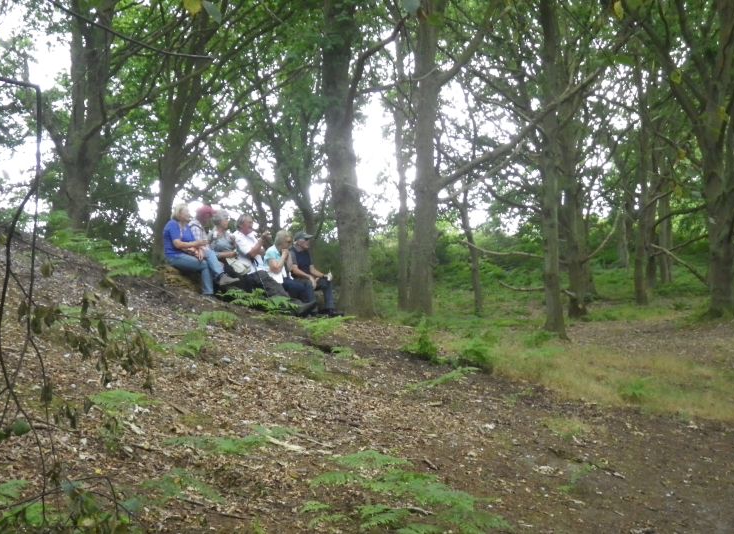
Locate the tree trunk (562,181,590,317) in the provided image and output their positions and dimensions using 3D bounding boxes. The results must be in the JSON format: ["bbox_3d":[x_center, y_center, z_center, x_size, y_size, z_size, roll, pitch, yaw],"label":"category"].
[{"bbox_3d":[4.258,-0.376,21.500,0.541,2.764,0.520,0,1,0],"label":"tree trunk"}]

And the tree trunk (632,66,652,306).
[{"bbox_3d":[6.511,-1.903,25.000,0.425,5.672,0.420,0,1,0],"label":"tree trunk"}]

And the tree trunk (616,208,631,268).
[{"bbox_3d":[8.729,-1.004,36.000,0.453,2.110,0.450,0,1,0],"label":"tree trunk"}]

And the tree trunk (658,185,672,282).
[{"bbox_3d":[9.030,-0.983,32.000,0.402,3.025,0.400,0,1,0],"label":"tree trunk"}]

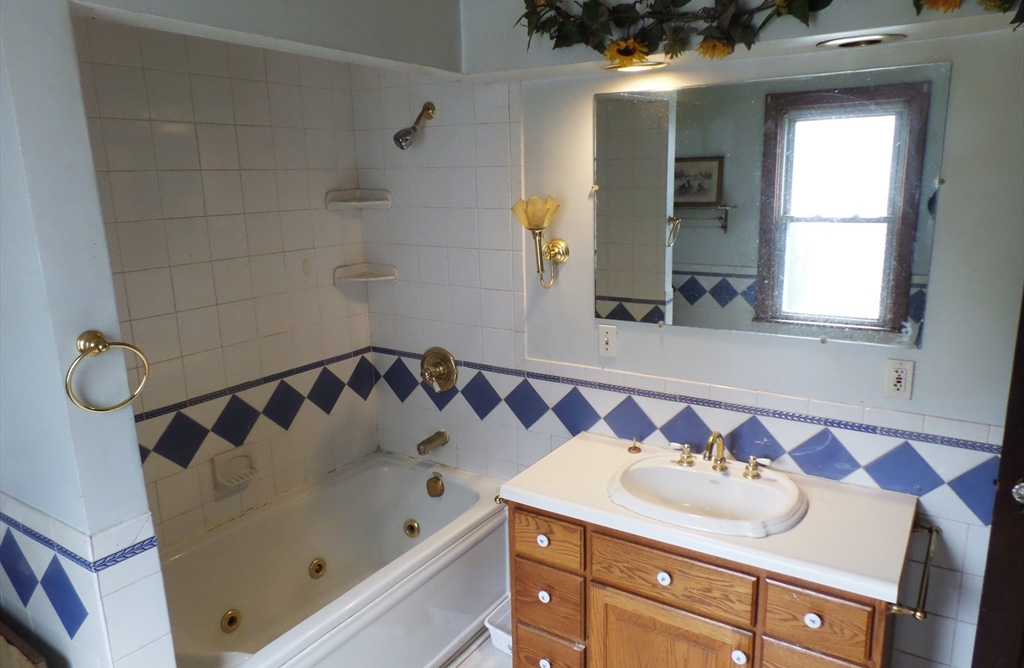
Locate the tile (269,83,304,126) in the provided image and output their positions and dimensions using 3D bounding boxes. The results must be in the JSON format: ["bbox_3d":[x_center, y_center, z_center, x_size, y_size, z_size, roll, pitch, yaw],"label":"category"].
[{"bbox_3d":[-0.856,-0.863,2.579,0.010,0.150,0.150,8,16,33],"label":"tile"}]

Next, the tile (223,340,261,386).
[{"bbox_3d":[-1.009,0.109,2.548,0.010,0.150,0.150,8,16,33],"label":"tile"}]

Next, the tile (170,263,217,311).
[{"bbox_3d":[-1.094,-0.162,2.341,0.010,0.153,0.153,7,15,32],"label":"tile"}]

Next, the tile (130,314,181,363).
[{"bbox_3d":[-1.182,0.020,2.264,0.010,0.150,0.150,8,16,33],"label":"tile"}]

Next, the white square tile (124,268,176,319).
[{"bbox_3d":[-1.177,-0.132,2.215,0.010,0.153,0.153,7,15,32],"label":"white square tile"}]

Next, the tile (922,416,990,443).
[{"bbox_3d":[1.255,0.266,1.921,0.155,0.048,0.010,7,16,31],"label":"tile"}]

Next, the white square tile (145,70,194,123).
[{"bbox_3d":[-1.117,-0.774,2.221,0.013,0.153,0.152,8,16,33],"label":"white square tile"}]

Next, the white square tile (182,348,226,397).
[{"bbox_3d":[-1.096,0.140,2.427,0.010,0.155,0.151,8,16,33],"label":"white square tile"}]

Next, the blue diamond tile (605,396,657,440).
[{"bbox_3d":[0.423,0.322,2.454,0.216,0.216,0.010,7,15,32],"label":"blue diamond tile"}]

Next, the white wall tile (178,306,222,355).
[{"bbox_3d":[-1.104,-0.013,2.403,0.013,0.153,0.152,8,16,33],"label":"white wall tile"}]

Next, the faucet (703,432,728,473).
[{"bbox_3d":[0.636,0.372,2.128,0.054,0.150,0.174,7,16,31],"label":"faucet"}]

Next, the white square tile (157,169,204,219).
[{"bbox_3d":[-1.107,-0.467,2.282,0.010,0.155,0.151,8,16,33],"label":"white square tile"}]

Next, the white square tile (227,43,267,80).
[{"bbox_3d":[-0.943,-0.977,2.420,0.010,0.141,0.151,8,16,33],"label":"white square tile"}]

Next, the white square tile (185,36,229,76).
[{"bbox_3d":[-1.025,-0.951,2.292,0.010,0.153,0.153,7,15,32],"label":"white square tile"}]

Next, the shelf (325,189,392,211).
[{"bbox_3d":[-0.639,-0.562,2.857,0.264,0.088,0.152,-4,14,-11],"label":"shelf"}]

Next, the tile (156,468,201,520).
[{"bbox_3d":[-1.179,0.567,2.415,0.013,0.153,0.152,8,16,33],"label":"tile"}]

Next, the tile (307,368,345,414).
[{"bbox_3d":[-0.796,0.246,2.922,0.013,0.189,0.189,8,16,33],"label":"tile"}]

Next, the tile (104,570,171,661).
[{"bbox_3d":[-0.811,0.609,1.473,0.010,0.151,0.129,7,15,32],"label":"tile"}]

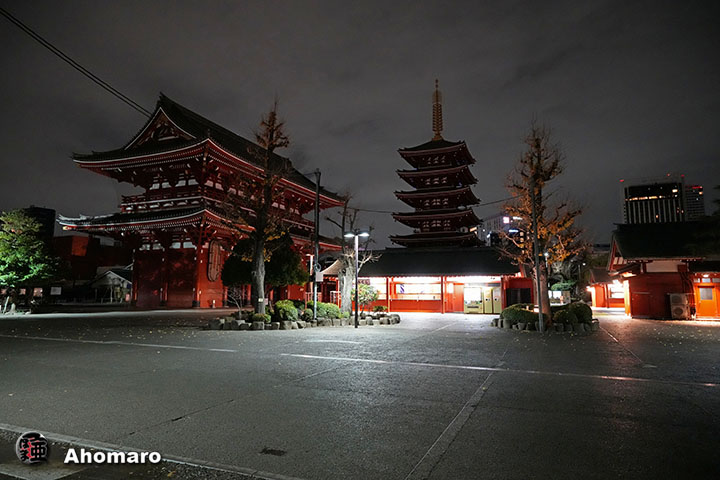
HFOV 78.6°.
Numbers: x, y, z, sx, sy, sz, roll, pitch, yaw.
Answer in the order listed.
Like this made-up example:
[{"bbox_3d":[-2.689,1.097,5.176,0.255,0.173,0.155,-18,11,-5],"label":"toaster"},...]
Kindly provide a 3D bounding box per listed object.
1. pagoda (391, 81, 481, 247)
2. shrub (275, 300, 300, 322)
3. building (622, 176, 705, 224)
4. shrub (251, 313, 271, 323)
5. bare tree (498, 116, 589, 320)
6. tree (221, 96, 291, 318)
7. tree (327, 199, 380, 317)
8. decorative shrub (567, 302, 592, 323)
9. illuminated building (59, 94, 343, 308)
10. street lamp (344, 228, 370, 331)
[{"bbox_3d":[18.535,-12.957,105.705,18.000,53.300,18.000,-3,-7,24],"label":"pagoda"},{"bbox_3d":[-3.202,3.170,19.163,1.050,1.060,1.050,0,-7,0],"label":"shrub"},{"bbox_3d":[256.225,-3.652,374.209,56.710,95.440,28.000,-3,-7,24],"label":"building"},{"bbox_3d":[-4.261,3.388,18.836,0.860,0.560,0.860,-3,-7,24],"label":"shrub"},{"bbox_3d":[8.051,-0.830,19.424,3.880,9.050,3.880,-3,-7,24],"label":"bare tree"},{"bbox_3d":[-4.826,-1.450,20.508,3.170,10.560,3.170,0,-7,0],"label":"tree"},{"bbox_3d":[-0.362,0.881,21.241,2.510,6.070,2.510,0,-7,0],"label":"tree"},{"bbox_3d":[9.312,3.143,18.658,1.100,0.980,1.100,-3,-7,24],"label":"decorative shrub"},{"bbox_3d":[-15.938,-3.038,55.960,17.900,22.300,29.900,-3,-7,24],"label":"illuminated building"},{"bbox_3d":[-0.110,1.707,19.332,1.140,4.290,0.350,0,-7,0],"label":"street lamp"}]

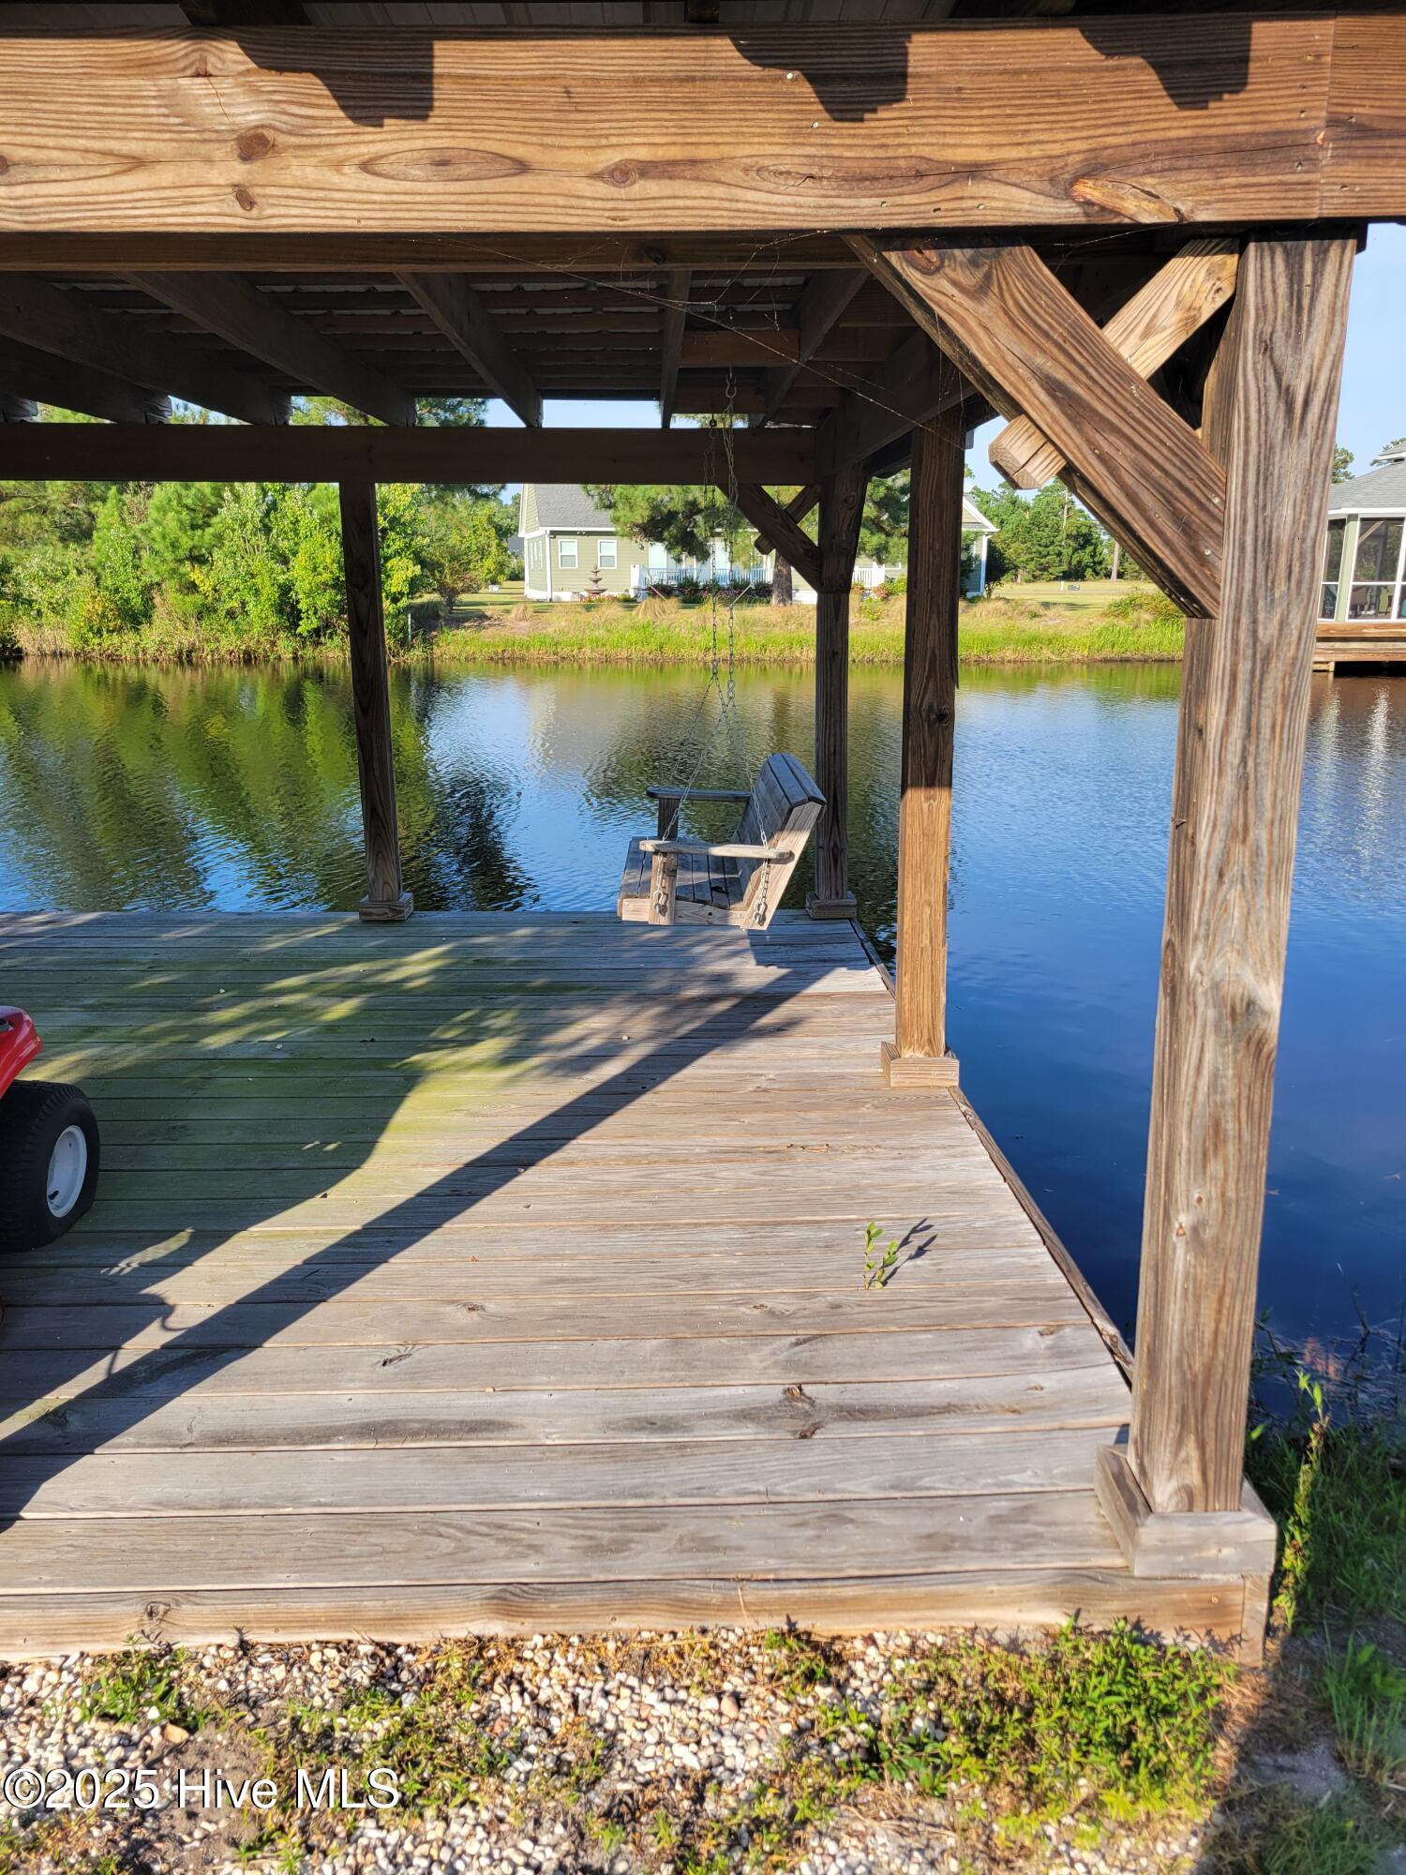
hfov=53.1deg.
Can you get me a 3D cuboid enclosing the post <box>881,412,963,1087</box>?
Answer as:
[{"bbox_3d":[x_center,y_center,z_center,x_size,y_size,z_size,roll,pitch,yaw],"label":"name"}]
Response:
[{"bbox_3d":[0.694,-0.547,4.332,0.210,2.050,0.210,-1,13,-2],"label":"post"}]

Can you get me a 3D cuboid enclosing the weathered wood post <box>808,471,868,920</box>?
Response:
[{"bbox_3d":[0.628,-1.151,6.748,0.200,2.100,0.200,-1,13,-2],"label":"weathered wood post"}]

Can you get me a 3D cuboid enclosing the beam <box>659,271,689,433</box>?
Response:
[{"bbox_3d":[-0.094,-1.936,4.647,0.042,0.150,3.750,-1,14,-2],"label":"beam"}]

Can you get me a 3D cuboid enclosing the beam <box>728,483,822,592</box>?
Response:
[{"bbox_3d":[0.345,-1.888,6.550,0.140,0.680,0.120,-45,11,8],"label":"beam"}]

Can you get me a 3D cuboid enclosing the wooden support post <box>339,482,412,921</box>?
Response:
[{"bbox_3d":[-1.556,-1.087,6.672,0.200,2.040,0.200,-1,13,-2],"label":"wooden support post"}]

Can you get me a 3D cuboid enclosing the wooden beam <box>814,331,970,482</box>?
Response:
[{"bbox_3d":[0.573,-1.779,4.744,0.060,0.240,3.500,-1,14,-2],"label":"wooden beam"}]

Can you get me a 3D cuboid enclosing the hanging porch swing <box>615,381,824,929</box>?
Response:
[{"bbox_3d":[0.045,-1.084,5.454,0.740,1.880,1.270,-1,13,-2],"label":"hanging porch swing"}]

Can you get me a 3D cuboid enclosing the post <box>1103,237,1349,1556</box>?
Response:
[{"bbox_3d":[0.777,0.032,2.111,0.215,1.960,0.215,-1,13,-2],"label":"post"}]

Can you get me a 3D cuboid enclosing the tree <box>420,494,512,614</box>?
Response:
[{"bbox_3d":[-9.099,-14.688,54.000,3.600,4.800,3.500,-1,13,-2],"label":"tree"}]

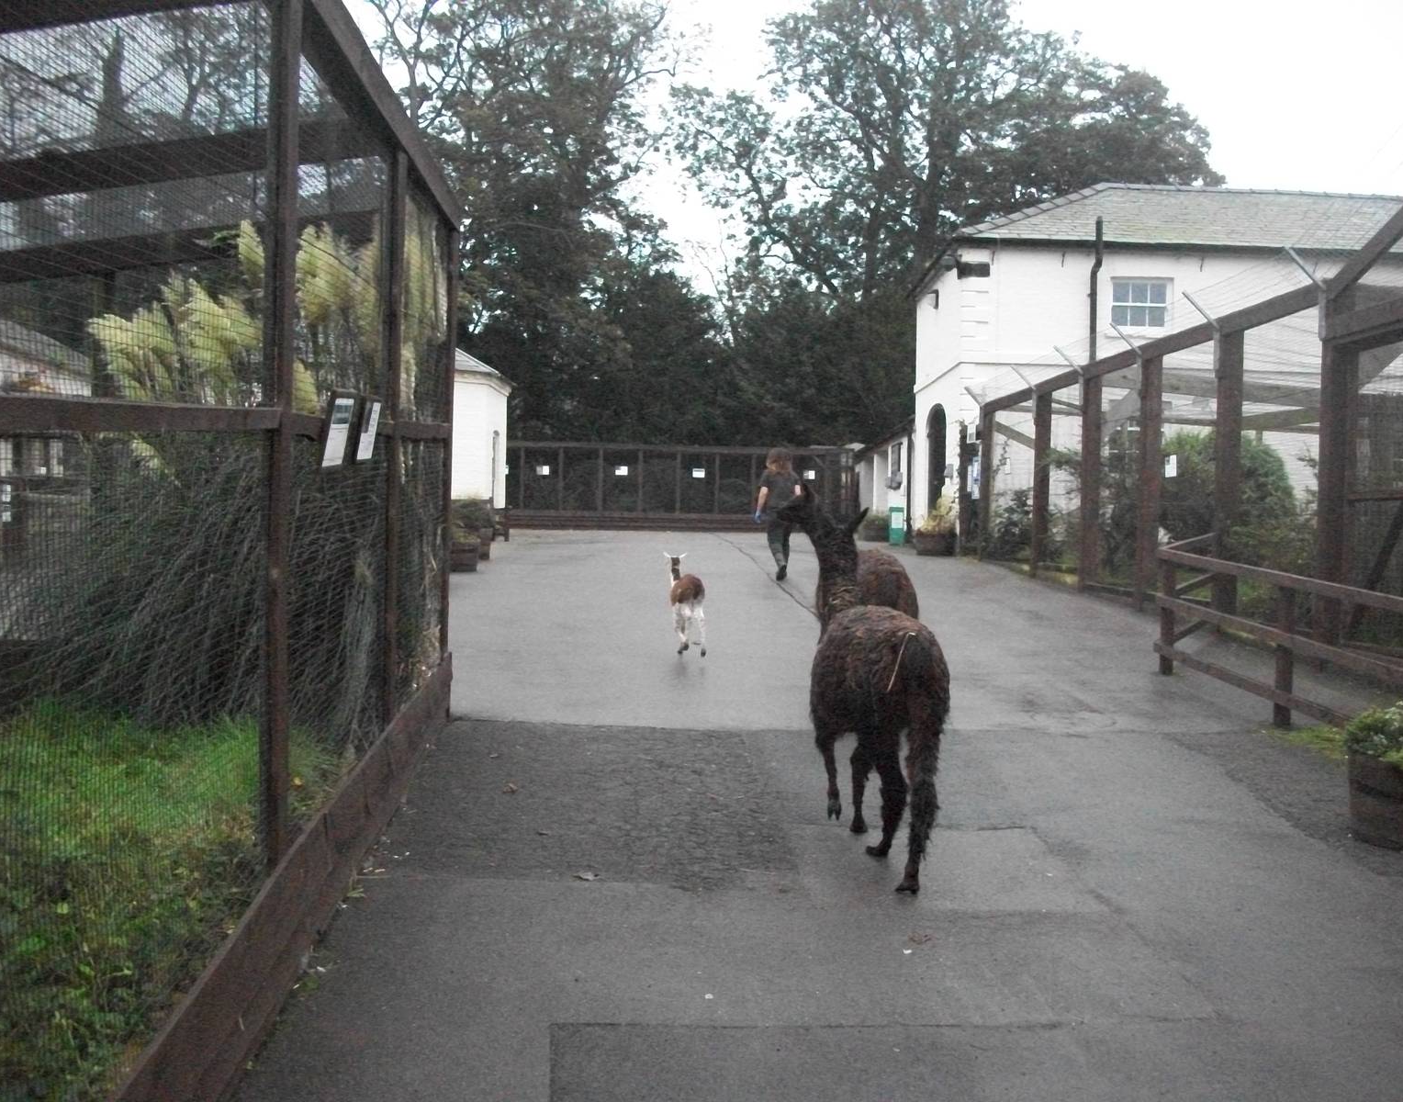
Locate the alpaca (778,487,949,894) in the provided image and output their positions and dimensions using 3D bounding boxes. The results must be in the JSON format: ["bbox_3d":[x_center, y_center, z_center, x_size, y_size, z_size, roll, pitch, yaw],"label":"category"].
[{"bbox_3d":[0.640,0.490,5.430,0.520,1.420,1.250,1,3,-8],"label":"alpaca"}]

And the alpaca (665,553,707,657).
[{"bbox_3d":[-0.150,0.400,10.750,0.290,0.800,0.740,0,3,-11],"label":"alpaca"}]

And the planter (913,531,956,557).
[{"bbox_3d":[4.040,-0.140,23.500,0.700,0.430,0.700,1,3,0],"label":"planter"}]

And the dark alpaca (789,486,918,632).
[{"bbox_3d":[0.860,0.290,8.350,0.560,1.430,1.300,0,3,-11],"label":"dark alpaca"}]

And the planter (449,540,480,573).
[{"bbox_3d":[-3.210,0.068,17.800,0.640,0.410,0.640,1,3,0],"label":"planter"}]

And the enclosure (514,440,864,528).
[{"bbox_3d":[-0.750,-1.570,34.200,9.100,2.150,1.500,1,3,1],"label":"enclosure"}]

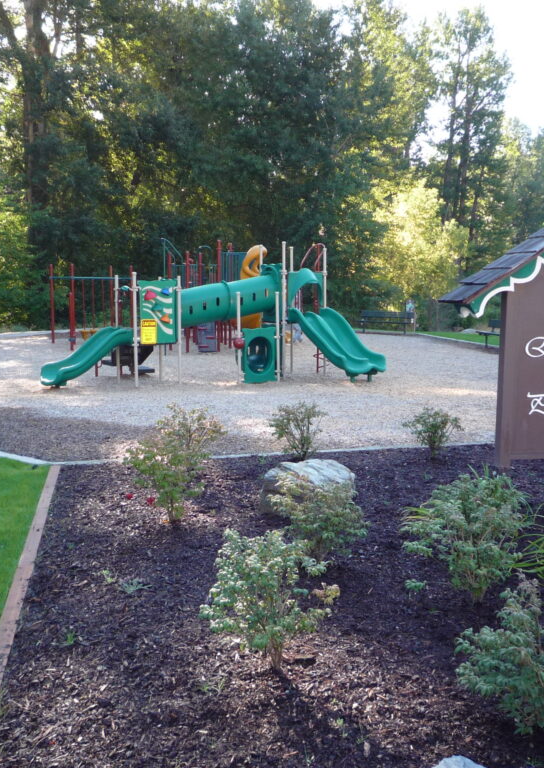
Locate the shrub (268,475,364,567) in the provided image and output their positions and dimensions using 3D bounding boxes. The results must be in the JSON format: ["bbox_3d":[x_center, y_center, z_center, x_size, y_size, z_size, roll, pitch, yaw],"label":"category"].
[{"bbox_3d":[0.282,0.798,4.634,0.580,0.550,0.550,0,7,0],"label":"shrub"}]

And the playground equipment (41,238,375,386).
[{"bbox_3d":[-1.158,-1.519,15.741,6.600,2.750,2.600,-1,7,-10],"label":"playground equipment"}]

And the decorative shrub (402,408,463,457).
[{"bbox_3d":[1.798,0.546,8.577,0.640,0.560,0.600,2,8,12],"label":"decorative shrub"}]

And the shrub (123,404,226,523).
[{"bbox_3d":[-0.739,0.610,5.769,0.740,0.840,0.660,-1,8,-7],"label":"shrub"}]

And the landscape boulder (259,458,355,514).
[{"bbox_3d":[0.284,0.809,6.286,0.760,0.360,0.540,0,8,3],"label":"landscape boulder"}]

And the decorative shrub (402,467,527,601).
[{"bbox_3d":[1.051,0.826,4.111,0.620,0.650,0.580,2,8,15],"label":"decorative shrub"}]

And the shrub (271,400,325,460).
[{"bbox_3d":[0.241,0.461,7.546,0.540,0.550,0.540,0,7,0],"label":"shrub"}]

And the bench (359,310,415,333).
[{"bbox_3d":[4.324,-2.335,29.225,2.150,0.850,0.600,3,7,24],"label":"bench"}]

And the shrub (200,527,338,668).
[{"bbox_3d":[-0.013,0.932,3.301,0.570,0.590,0.540,0,7,0],"label":"shrub"}]

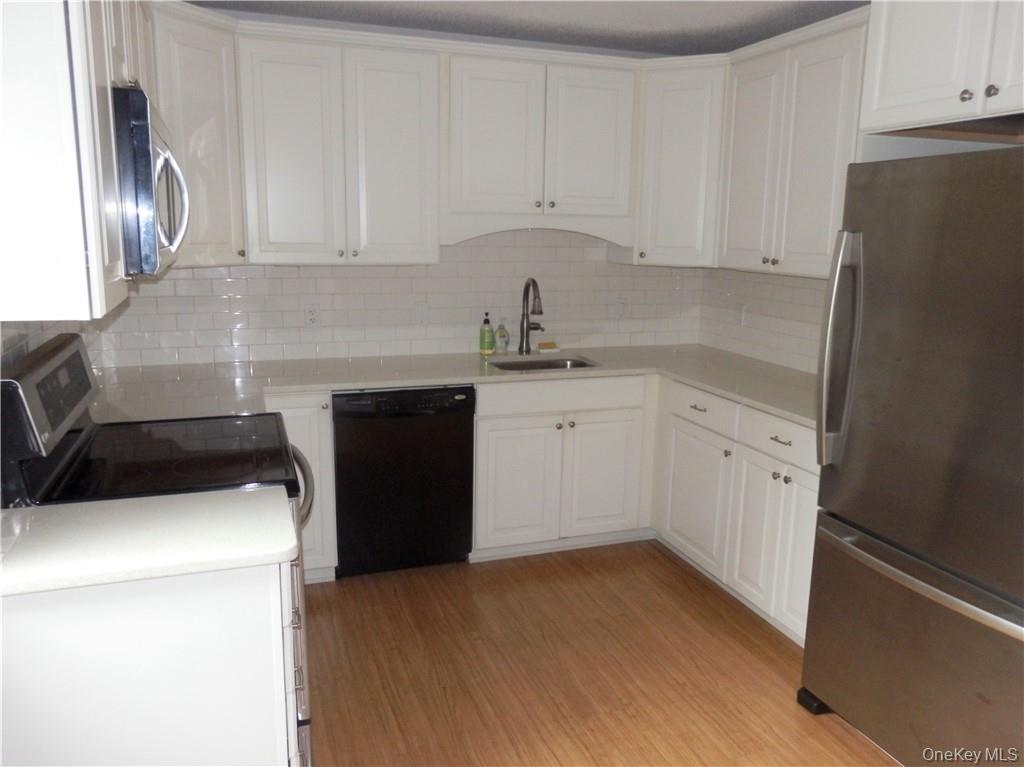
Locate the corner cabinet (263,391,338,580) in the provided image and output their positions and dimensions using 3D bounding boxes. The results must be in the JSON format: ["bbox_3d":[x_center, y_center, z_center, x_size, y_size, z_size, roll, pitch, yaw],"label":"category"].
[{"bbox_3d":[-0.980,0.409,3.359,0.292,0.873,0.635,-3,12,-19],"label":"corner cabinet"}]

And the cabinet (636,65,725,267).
[{"bbox_3d":[0.891,-1.049,3.689,0.460,0.902,0.400,6,13,25],"label":"cabinet"}]

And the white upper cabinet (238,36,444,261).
[{"bbox_3d":[-0.761,-0.995,3.301,0.832,0.902,0.335,-3,12,-19],"label":"white upper cabinet"}]

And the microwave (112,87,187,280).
[{"bbox_3d":[-1.070,-0.491,1.877,0.435,0.395,0.760,-3,12,-19],"label":"microwave"}]

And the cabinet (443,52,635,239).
[{"bbox_3d":[0.097,-1.086,3.582,0.945,0.810,0.335,-3,12,-19],"label":"cabinet"}]

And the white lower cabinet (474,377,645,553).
[{"bbox_3d":[0.132,0.324,3.730,0.838,0.820,0.635,-3,12,-19],"label":"white lower cabinet"}]

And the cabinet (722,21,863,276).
[{"bbox_3d":[1.273,-0.928,3.130,0.325,0.902,0.772,-3,12,-19],"label":"cabinet"}]

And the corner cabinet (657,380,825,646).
[{"bbox_3d":[1.184,0.487,3.147,0.627,0.873,1.160,-3,12,-19],"label":"corner cabinet"}]

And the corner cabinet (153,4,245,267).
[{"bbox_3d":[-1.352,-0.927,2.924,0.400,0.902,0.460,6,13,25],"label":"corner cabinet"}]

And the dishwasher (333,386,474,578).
[{"bbox_3d":[-0.545,0.391,3.480,0.610,0.873,0.625,-3,12,-19],"label":"dishwasher"}]

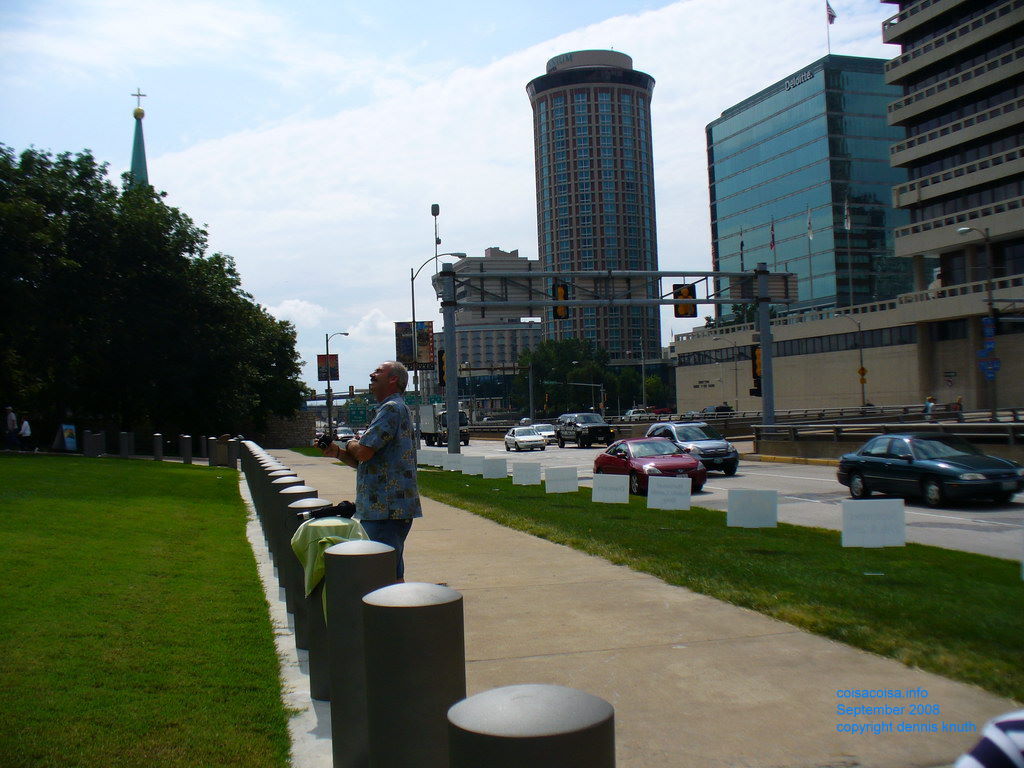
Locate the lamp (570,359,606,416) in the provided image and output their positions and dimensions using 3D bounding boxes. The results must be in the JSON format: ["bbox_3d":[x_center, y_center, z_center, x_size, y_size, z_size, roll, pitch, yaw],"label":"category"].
[{"bbox_3d":[10.525,1.096,160.001,3.400,9.300,0.500,-2,-1,-14],"label":"lamp"}]

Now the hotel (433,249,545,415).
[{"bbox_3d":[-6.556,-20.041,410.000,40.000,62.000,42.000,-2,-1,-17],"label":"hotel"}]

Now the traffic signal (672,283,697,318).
[{"bbox_3d":[6.878,-3.304,43.566,0.920,1.340,0.400,-2,-1,-14],"label":"traffic signal"}]

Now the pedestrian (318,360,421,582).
[{"bbox_3d":[-0.789,0.756,6.135,0.580,1.760,0.560,-2,-1,9],"label":"pedestrian"}]

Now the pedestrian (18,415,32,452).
[{"bbox_3d":[-20.619,2.102,46.483,0.550,1.620,0.500,-3,-1,26],"label":"pedestrian"}]

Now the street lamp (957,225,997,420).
[{"bbox_3d":[27.606,-3.449,64.748,2.500,11.640,0.550,-2,-1,-17],"label":"street lamp"}]

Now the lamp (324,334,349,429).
[{"bbox_3d":[-14.757,0.390,94.238,2.000,9.900,0.450,-2,-1,-14],"label":"lamp"}]

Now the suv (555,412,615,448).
[{"bbox_3d":[4.000,2.583,60.800,1.980,1.900,5.100,-2,-1,-17],"label":"suv"}]

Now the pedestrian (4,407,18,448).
[{"bbox_3d":[-20.112,1.789,44.015,0.550,1.730,0.500,-2,-1,12],"label":"pedestrian"}]

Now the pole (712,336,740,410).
[{"bbox_3d":[21.853,-0.809,111.644,2.700,7.930,0.450,-2,-1,-17],"label":"pole"}]

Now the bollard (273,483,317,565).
[{"bbox_3d":[-1.577,1.254,8.165,0.285,0.965,0.285,-2,-1,-17],"label":"bollard"}]

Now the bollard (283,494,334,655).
[{"bbox_3d":[-1.260,1.198,6.879,0.285,0.950,0.285,-2,-1,-14],"label":"bollard"}]

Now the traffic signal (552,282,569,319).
[{"bbox_3d":[1.882,-3.201,42.467,0.570,1.340,0.400,-2,-1,-14],"label":"traffic signal"}]

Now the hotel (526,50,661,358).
[{"bbox_3d":[21.073,-35.296,266.747,31.000,85.000,31.000,-2,-1,0],"label":"hotel"}]

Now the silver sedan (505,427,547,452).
[{"bbox_3d":[0.843,3.524,69.835,1.700,1.380,4.450,-2,-1,-15],"label":"silver sedan"}]

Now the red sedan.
[{"bbox_3d":[3.638,2.173,29.564,1.810,1.420,4.700,-2,-1,-13],"label":"red sedan"}]

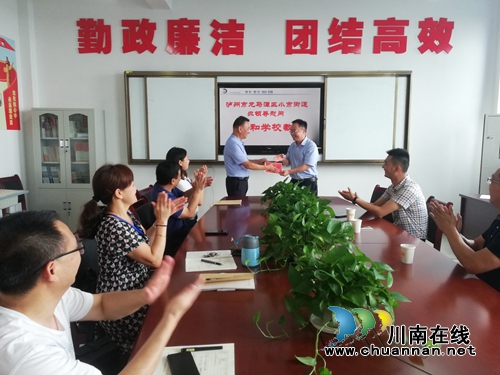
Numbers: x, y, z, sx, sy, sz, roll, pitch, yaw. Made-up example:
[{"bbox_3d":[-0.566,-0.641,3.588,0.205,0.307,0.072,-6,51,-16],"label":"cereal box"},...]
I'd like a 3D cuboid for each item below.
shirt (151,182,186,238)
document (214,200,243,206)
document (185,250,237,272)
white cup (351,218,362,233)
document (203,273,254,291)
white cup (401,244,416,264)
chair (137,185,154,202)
[{"bbox_3d":[-0.570,0.212,2.913,0.310,0.500,0.450,-3,7,-25],"label":"shirt"},{"bbox_3d":[-0.200,0.144,4.082,0.245,0.020,0.240,0,6,0],"label":"document"},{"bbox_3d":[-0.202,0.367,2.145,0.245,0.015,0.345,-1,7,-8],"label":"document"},{"bbox_3d":[0.713,0.259,2.792,0.077,0.085,0.077,0,6,0],"label":"white cup"},{"bbox_3d":[-0.095,0.399,1.822,0.240,0.025,0.180,0,7,2],"label":"document"},{"bbox_3d":[0.793,0.338,2.097,0.077,0.085,0.077,0,6,0],"label":"white cup"},{"bbox_3d":[-0.640,0.484,3.527,0.600,0.970,0.580,-1,7,-5],"label":"chair"}]

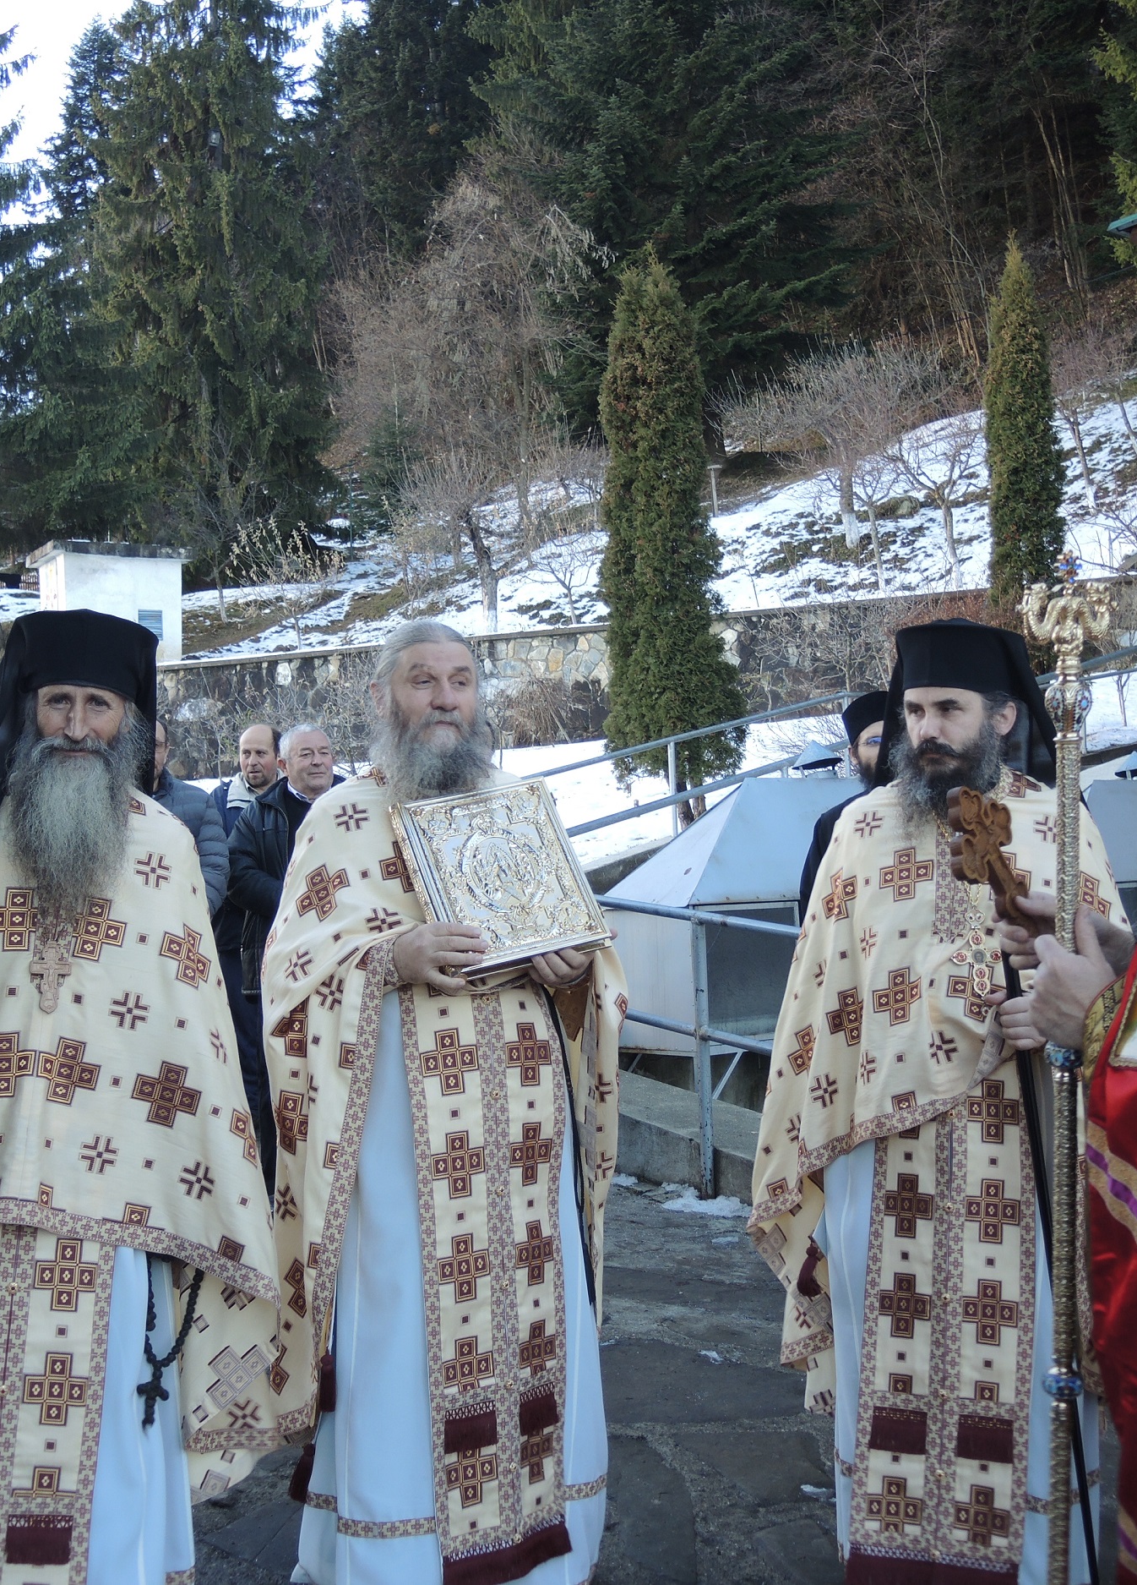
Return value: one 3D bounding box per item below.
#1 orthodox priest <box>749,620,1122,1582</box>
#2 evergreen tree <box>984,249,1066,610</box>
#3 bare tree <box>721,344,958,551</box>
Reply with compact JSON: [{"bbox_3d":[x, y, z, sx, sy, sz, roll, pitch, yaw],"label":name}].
[{"bbox_3d":[0.670,0.570,3.080,0.680,1.800,0.520,-4,-4,22],"label":"orthodox priest"},{"bbox_3d":[5.341,-3.969,20.000,1.000,5.000,1.000,-2,-4,0],"label":"evergreen tree"},{"bbox_3d":[4.421,-5.665,28.000,3.800,3.400,3.700,-2,-4,0],"label":"bare tree"}]

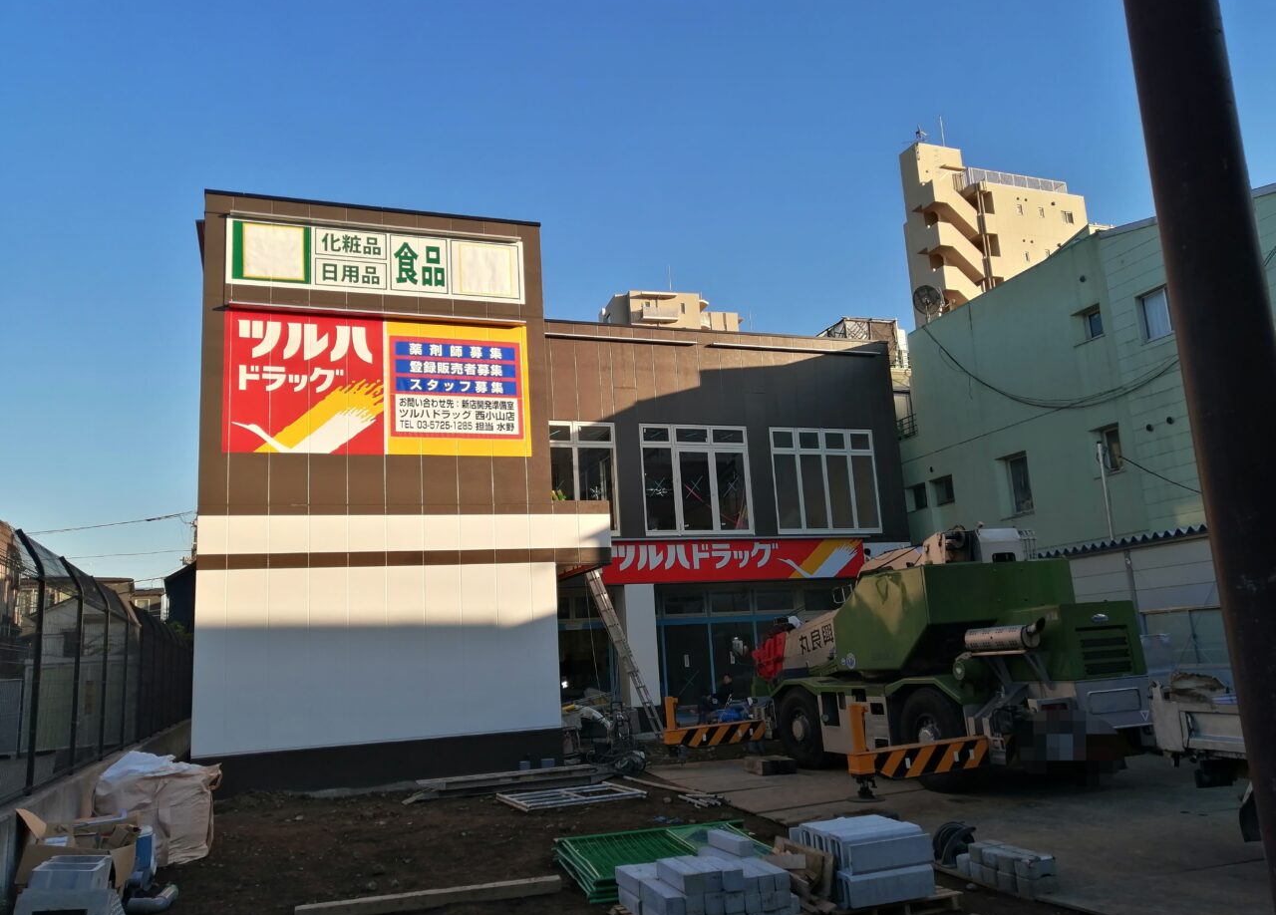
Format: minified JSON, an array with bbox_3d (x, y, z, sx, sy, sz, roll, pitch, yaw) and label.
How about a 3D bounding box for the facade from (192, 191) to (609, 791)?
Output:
[{"bbox_3d":[-4.402,0.812,18.381,6.600,9.430,4.500,1,-11,-21],"label":"facade"}]

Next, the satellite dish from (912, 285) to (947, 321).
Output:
[{"bbox_3d":[7.897,-4.205,27.000,0.820,0.950,0.500,-11,-13,36],"label":"satellite dish"}]

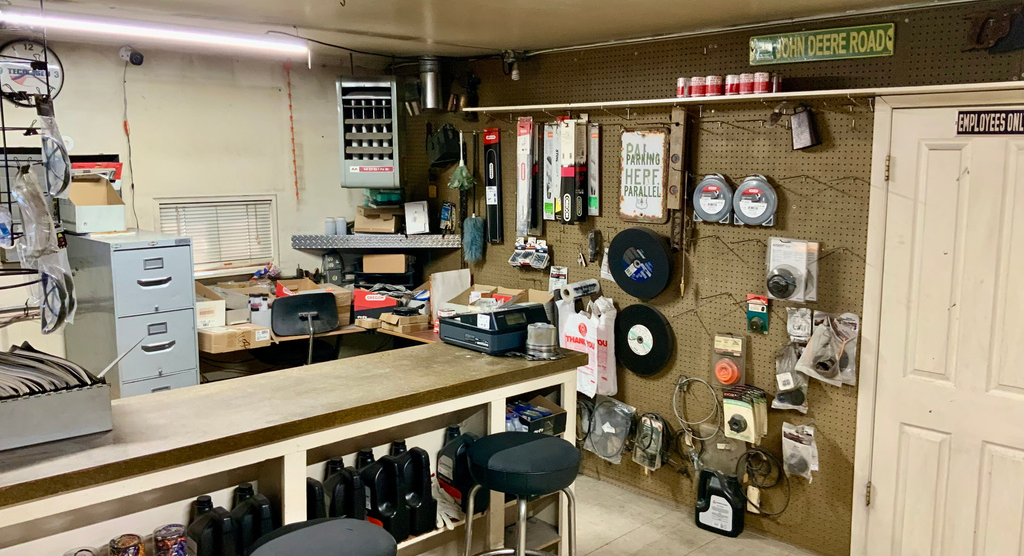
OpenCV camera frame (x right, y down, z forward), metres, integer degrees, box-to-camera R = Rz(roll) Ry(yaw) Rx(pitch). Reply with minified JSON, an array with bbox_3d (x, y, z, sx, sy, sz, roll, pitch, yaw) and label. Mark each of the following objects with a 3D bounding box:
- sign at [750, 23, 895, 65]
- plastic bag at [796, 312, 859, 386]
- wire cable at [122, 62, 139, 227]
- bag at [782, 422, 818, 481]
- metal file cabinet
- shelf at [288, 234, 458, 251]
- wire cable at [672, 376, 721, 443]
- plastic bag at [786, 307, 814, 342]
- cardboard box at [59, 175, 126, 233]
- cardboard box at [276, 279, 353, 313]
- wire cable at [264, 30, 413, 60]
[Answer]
[{"bbox_3d":[1.224,-0.929,3.433,0.595,0.117,0.012,7,10,44],"label":"sign"},{"bbox_3d":[1.261,0.282,3.434,0.198,0.256,0.100,7,10,44],"label":"plastic bag"},{"bbox_3d":[-1.933,-0.668,4.350,0.055,0.830,0.025,-7,11,-44],"label":"wire cable"},{"bbox_3d":[1.192,0.719,3.545,0.115,0.214,0.060,7,10,44],"label":"bag"},{"bbox_3d":[-1.849,0.436,4.173,0.672,1.284,0.372,7,10,44],"label":"metal file cabinet"},{"bbox_3d":[-0.800,-0.246,5.312,1.000,0.077,0.480,0,7,1],"label":"shelf"},{"bbox_3d":[0.850,0.608,3.976,0.050,0.290,0.240,-7,11,-44],"label":"wire cable"},{"bbox_3d":[1.185,0.193,3.541,0.085,0.134,0.040,7,10,44],"label":"plastic bag"},{"bbox_3d":[-2.054,-0.356,4.210,0.220,0.250,0.232,7,10,44],"label":"cardboard box"},{"bbox_3d":[-1.093,0.142,4.745,0.330,0.230,0.340,-7,11,-44],"label":"cardboard box"},{"bbox_3d":[-0.822,-1.121,4.181,0.780,0.080,0.040,-6,10,-38],"label":"wire cable"}]

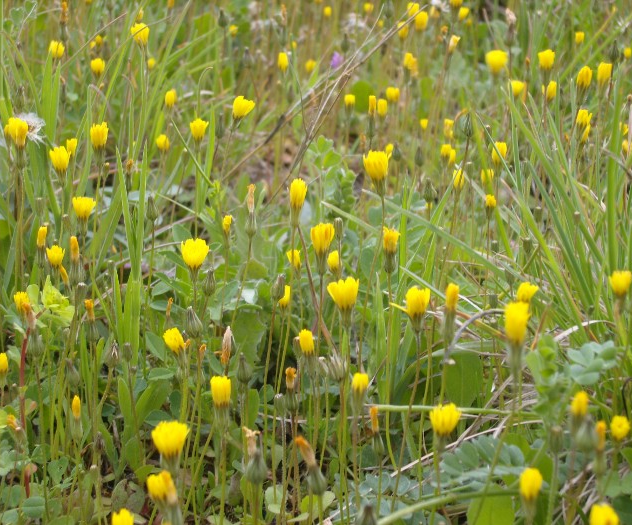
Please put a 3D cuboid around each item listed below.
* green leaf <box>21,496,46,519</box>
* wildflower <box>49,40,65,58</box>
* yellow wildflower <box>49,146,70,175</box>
[{"bbox_3d":[-0.184,0.160,1.080,0.016,0.011,0.010,0,23,0],"label":"green leaf"},{"bbox_3d":[-0.274,-0.225,1.750,0.017,0.018,0.017,0,23,0],"label":"wildflower"},{"bbox_3d":[-0.220,-0.087,1.420,0.018,0.022,0.018,0,23,0],"label":"yellow wildflower"}]

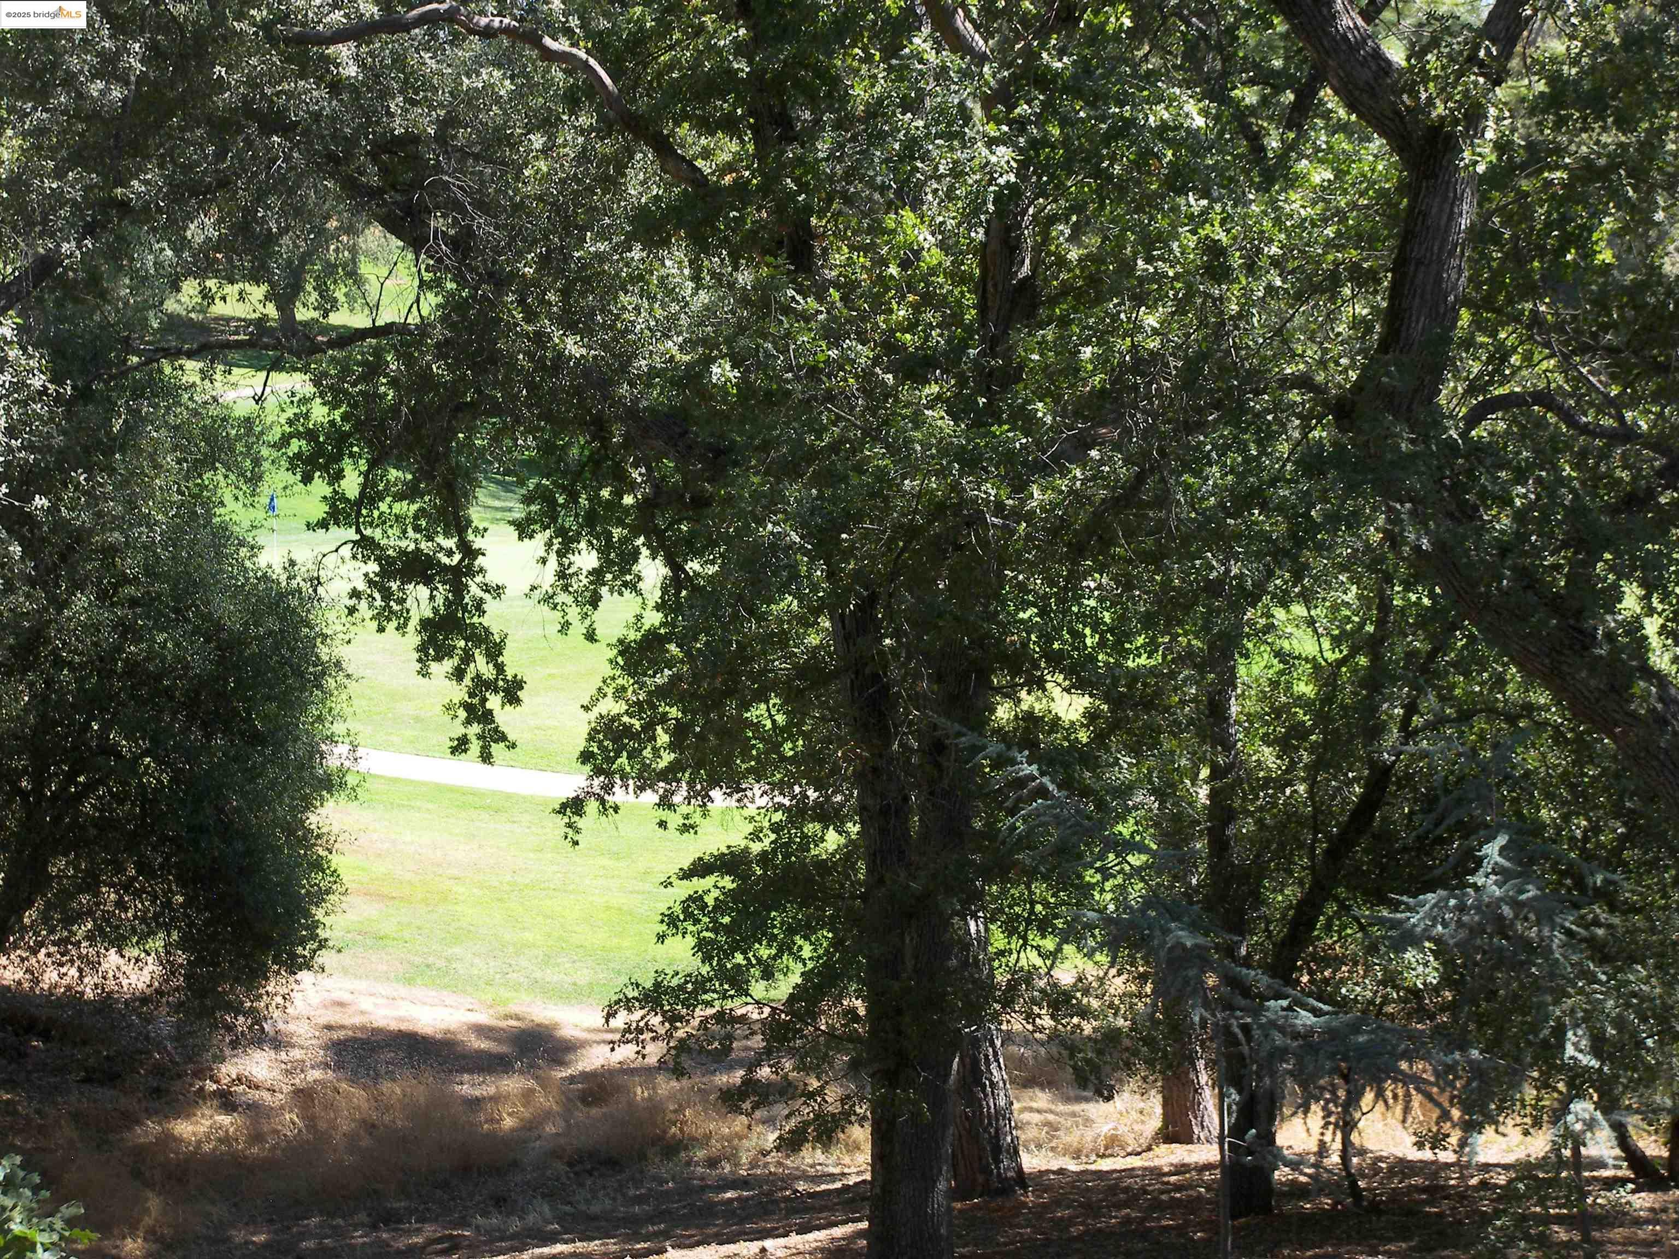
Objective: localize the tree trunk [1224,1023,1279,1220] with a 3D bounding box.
[{"bbox_3d":[3.106,3.709,25.200,0.410,1.460,0.410,0,6,0],"label":"tree trunk"}]

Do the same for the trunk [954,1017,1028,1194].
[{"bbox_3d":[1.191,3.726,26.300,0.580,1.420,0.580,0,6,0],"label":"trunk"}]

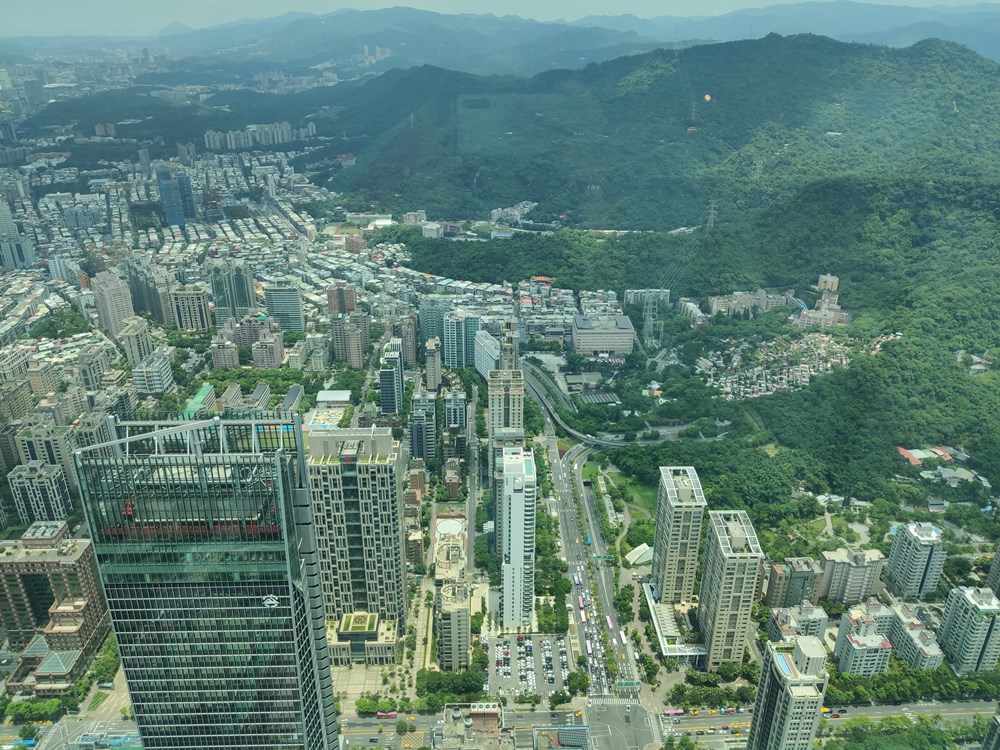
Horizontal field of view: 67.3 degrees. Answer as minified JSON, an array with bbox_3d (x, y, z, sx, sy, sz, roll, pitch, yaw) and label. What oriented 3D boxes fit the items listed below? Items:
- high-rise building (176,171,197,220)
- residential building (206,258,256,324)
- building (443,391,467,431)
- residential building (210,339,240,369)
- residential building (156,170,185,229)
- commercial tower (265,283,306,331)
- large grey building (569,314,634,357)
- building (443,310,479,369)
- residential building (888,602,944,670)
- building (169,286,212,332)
[{"bbox_3d":[-693.090,-392.930,1665.160,24.800,96.000,25.700,0,24,-1],"label":"high-rise building"},{"bbox_3d":[-371.500,-114.510,1050.620,50.200,94.600,24.600,0,24,0],"label":"residential building"},{"bbox_3d":[-46.150,37.600,791.520,21.200,40.100,17.800,0,24,0],"label":"building"},{"bbox_3d":[-340.290,-26.870,933.610,26.700,33.600,21.700,0,24,0],"label":"residential building"},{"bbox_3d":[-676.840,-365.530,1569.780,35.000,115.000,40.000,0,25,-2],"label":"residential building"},{"bbox_3d":[-296.200,-92.570,1042.130,45.600,64.000,20.000,0,25,0],"label":"commercial tower"},{"bbox_3d":[134.460,-52.320,984.050,72.000,36.000,51.000,1,25,0],"label":"large grey building"},{"bbox_3d":[-46.800,-43.390,930.090,42.500,70.100,27.700,0,24,0],"label":"building"},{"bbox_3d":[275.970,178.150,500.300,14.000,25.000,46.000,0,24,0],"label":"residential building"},{"bbox_3d":[-426.650,-92.000,1044.740,41.600,58.900,24.800,0,24,-1],"label":"building"}]

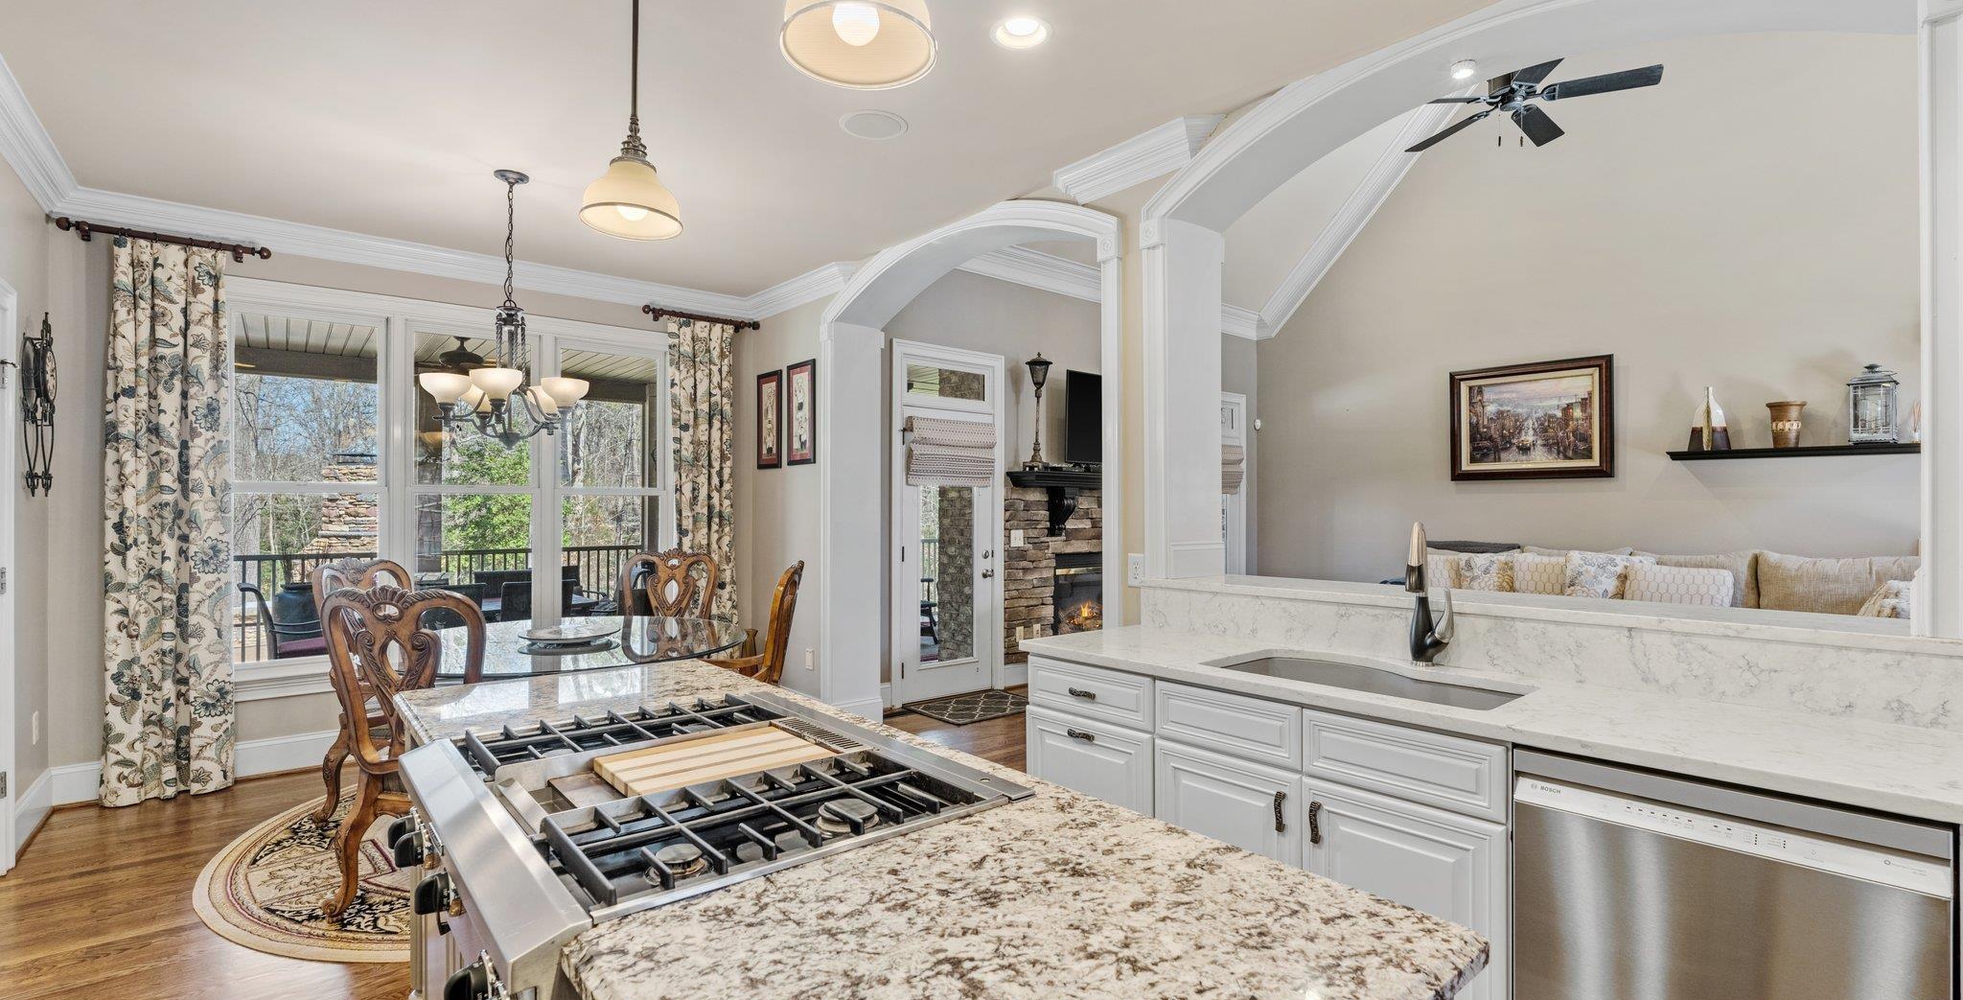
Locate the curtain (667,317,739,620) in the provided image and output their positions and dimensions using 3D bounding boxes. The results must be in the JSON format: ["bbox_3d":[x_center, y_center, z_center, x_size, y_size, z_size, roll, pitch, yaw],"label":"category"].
[{"bbox_3d":[-1.791,0.123,5.675,0.510,2.540,0.120,0,-1,-40],"label":"curtain"}]

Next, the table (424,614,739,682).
[{"bbox_3d":[-1.827,0.989,3.836,1.620,0.760,1.620,1,-1,-40],"label":"table"}]

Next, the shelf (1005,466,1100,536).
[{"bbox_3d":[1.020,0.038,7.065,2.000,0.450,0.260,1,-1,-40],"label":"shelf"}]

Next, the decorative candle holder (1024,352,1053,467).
[{"bbox_3d":[0.432,-0.695,6.646,0.200,0.865,0.200,0,-1,0],"label":"decorative candle holder"}]

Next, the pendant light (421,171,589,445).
[{"bbox_3d":[-1.977,-0.796,3.664,0.640,1.140,0.640,0,-1,-40],"label":"pendant light"}]

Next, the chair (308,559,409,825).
[{"bbox_3d":[-2.571,0.820,4.022,0.640,1.100,0.600,0,-1,2],"label":"chair"}]

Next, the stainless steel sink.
[{"bbox_3d":[1.001,0.597,2.315,0.425,0.225,0.770,0,-1,-40],"label":"stainless steel sink"}]

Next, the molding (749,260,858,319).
[{"bbox_3d":[-1.167,-1.288,5.437,0.100,0.133,1.300,0,-1,-40],"label":"molding"}]

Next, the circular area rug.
[{"bbox_3d":[-1.758,1.377,3.873,2.600,0.012,2.600,0,0,0],"label":"circular area rug"}]

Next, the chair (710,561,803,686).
[{"bbox_3d":[-1.131,0.826,3.912,0.640,1.090,0.610,0,-1,-13],"label":"chair"}]

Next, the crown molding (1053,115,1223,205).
[{"bbox_3d":[0.554,-1.302,3.400,0.100,0.133,0.825,0,-1,-40],"label":"crown molding"}]

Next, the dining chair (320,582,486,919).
[{"bbox_3d":[-1.865,0.825,3.113,0.550,1.100,0.610,0,-1,3],"label":"dining chair"}]

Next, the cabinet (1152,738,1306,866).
[{"bbox_3d":[0.858,0.981,2.493,0.580,0.598,0.448,0,-1,-40],"label":"cabinet"}]

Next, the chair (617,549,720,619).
[{"bbox_3d":[-1.790,0.840,4.723,0.540,1.100,0.610,0,-1,6],"label":"chair"}]

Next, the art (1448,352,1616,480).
[{"bbox_3d":[4.279,-0.615,6.858,0.050,0.918,1.145,1,-1,-40],"label":"art"}]

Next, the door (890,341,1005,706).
[{"bbox_3d":[-0.237,0.157,6.253,1.022,2.492,0.100,0,-1,-40],"label":"door"}]

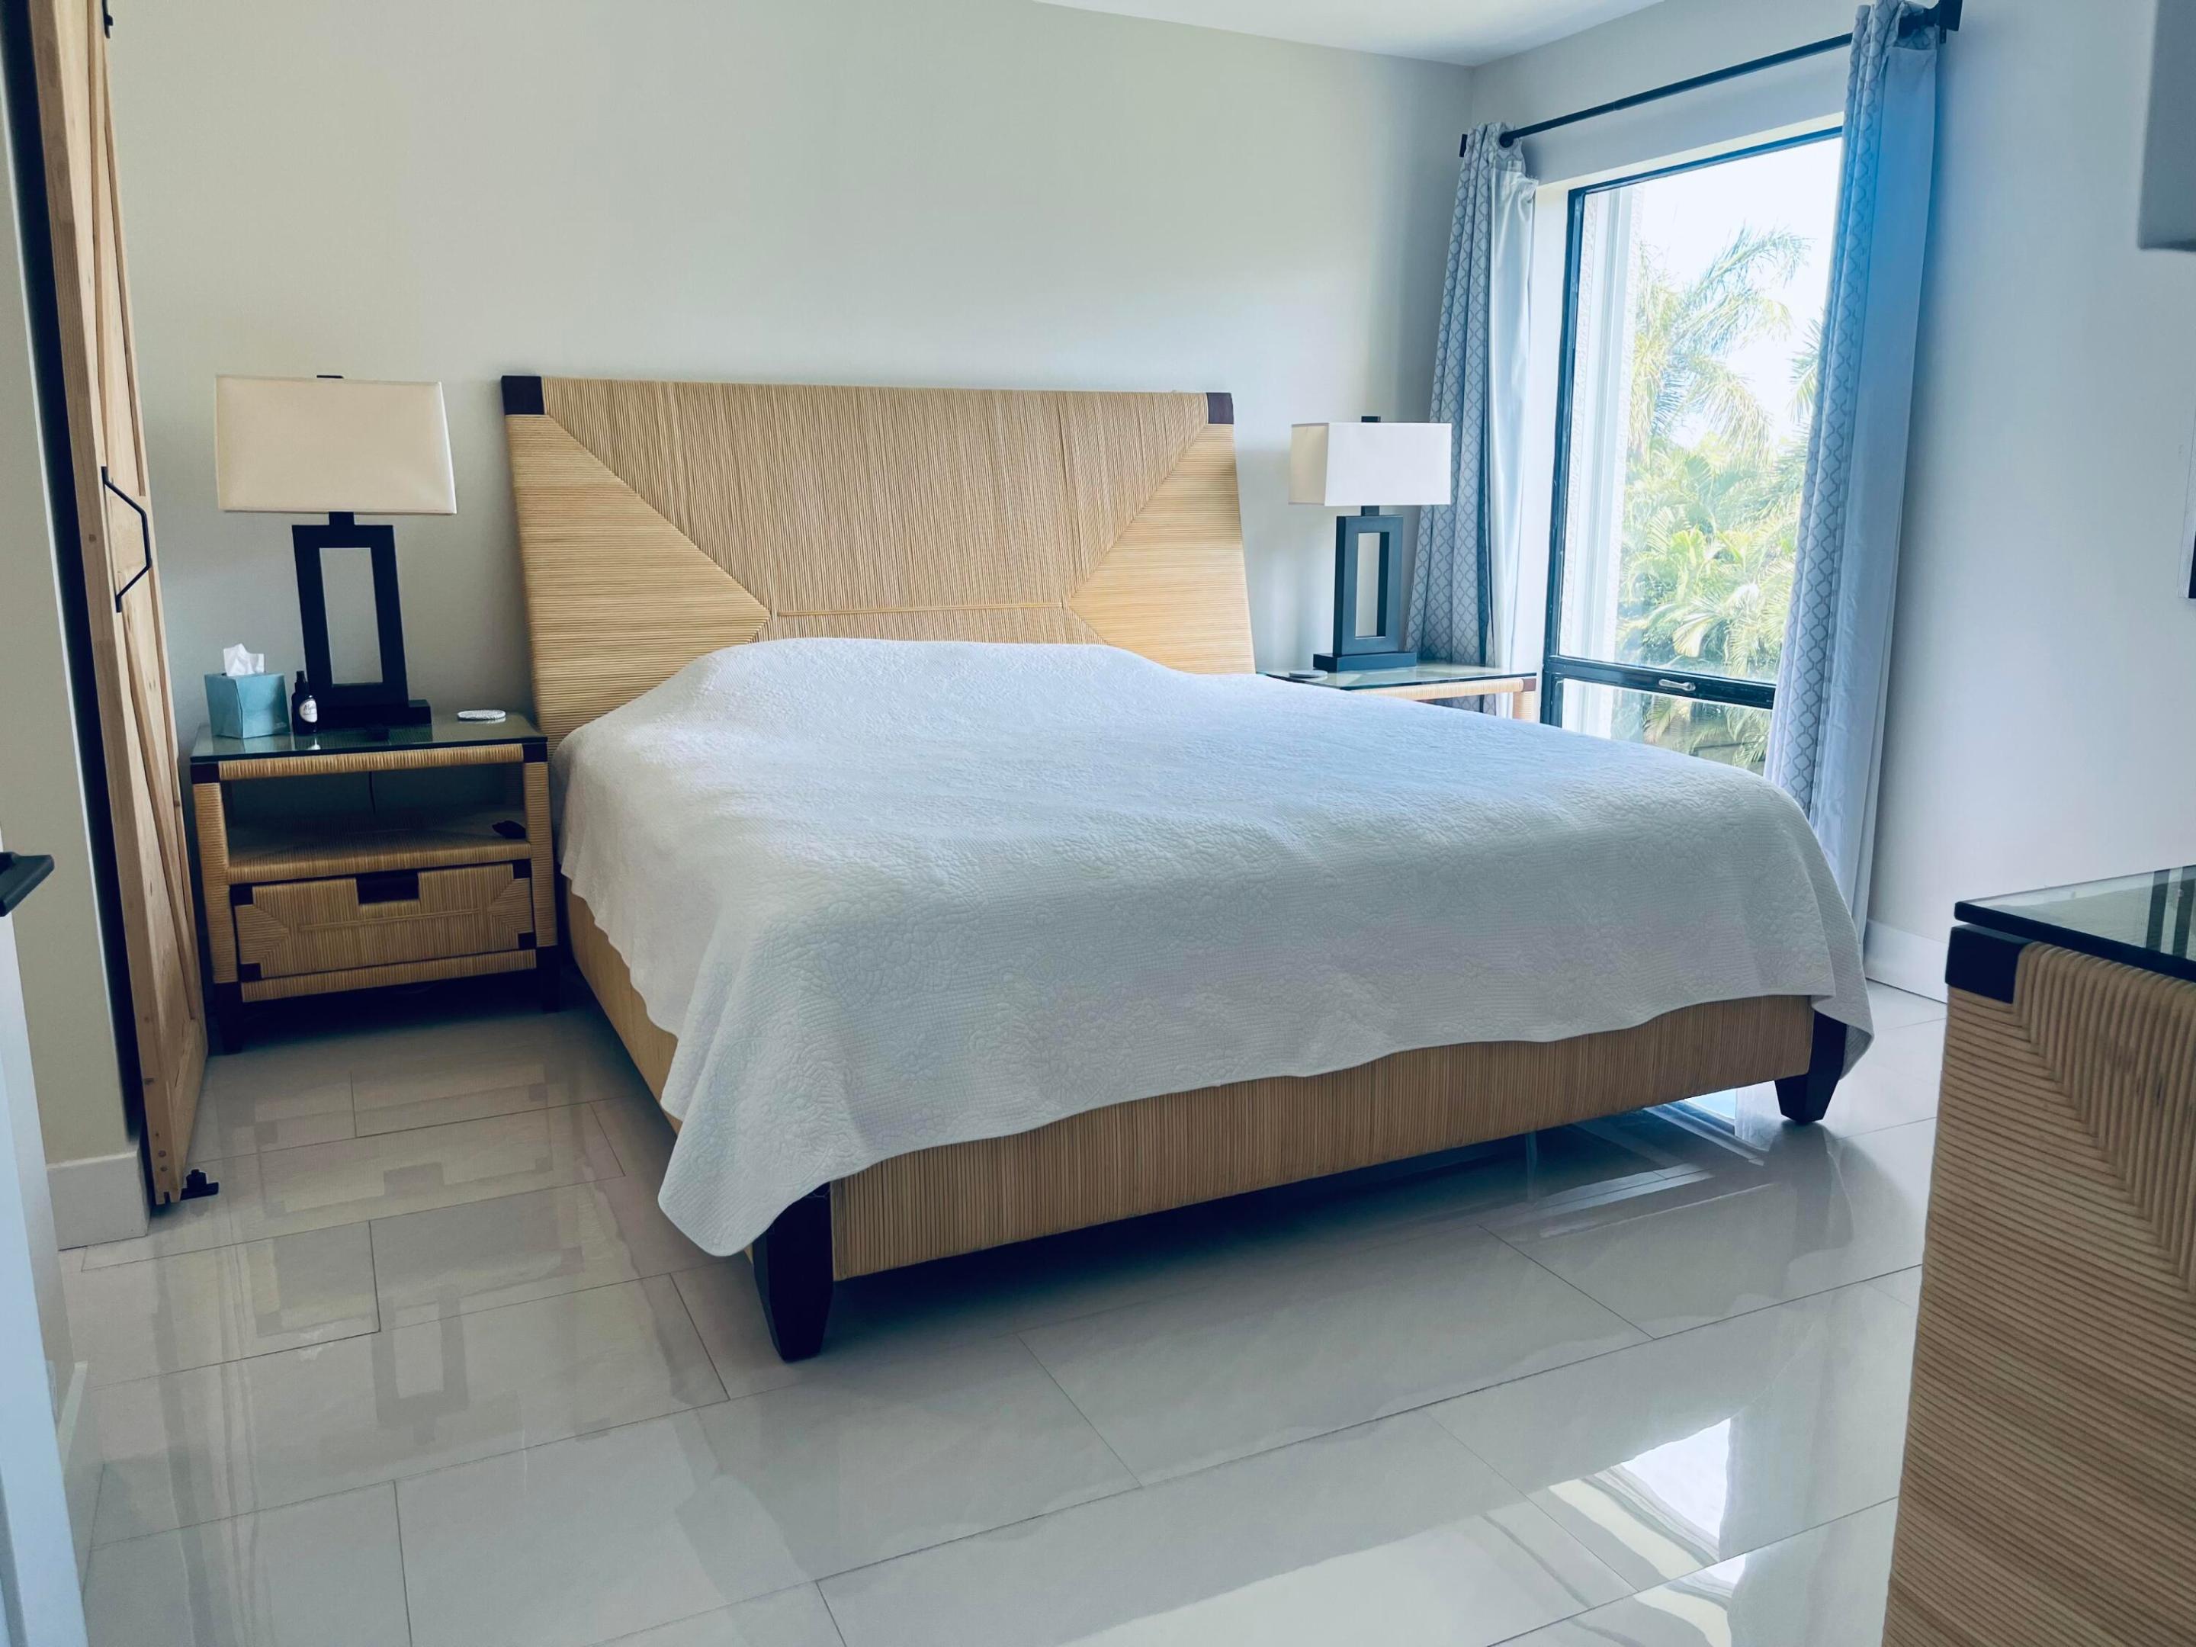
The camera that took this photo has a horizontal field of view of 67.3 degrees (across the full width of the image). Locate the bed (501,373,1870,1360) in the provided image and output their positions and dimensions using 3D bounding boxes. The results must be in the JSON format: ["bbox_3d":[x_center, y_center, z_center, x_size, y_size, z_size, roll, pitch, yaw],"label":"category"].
[{"bbox_3d":[-0.017,-0.258,3.538,2.130,1.445,2.350,-5,13,-25],"label":"bed"}]

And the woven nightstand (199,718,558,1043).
[{"bbox_3d":[-1.627,0.113,3.757,0.695,0.638,0.475,-5,13,-25],"label":"woven nightstand"}]

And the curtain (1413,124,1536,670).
[{"bbox_3d":[1.134,-0.967,5.077,0.210,2.160,0.390,-5,13,-25],"label":"curtain"}]

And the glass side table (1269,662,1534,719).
[{"bbox_3d":[0.894,-0.130,4.932,0.695,0.638,0.475,-5,13,-25],"label":"glass side table"}]

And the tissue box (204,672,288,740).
[{"bbox_3d":[-1.894,-0.262,3.680,0.112,0.130,0.112,7,13,30],"label":"tissue box"}]

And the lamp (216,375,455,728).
[{"bbox_3d":[-1.718,-0.616,3.769,0.475,0.786,0.215,-5,13,-25],"label":"lamp"}]

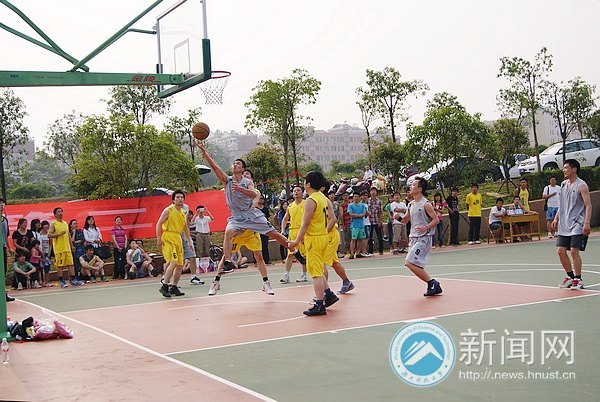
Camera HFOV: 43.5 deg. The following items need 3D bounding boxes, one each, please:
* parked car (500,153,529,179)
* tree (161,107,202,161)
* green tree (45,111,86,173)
[{"bbox_3d":[12.255,-1.883,41.000,1.800,1.470,4.500,-4,-1,30],"label":"parked car"},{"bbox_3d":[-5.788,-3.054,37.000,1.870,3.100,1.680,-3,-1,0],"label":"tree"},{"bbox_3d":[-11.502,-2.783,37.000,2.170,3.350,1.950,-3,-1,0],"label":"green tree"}]

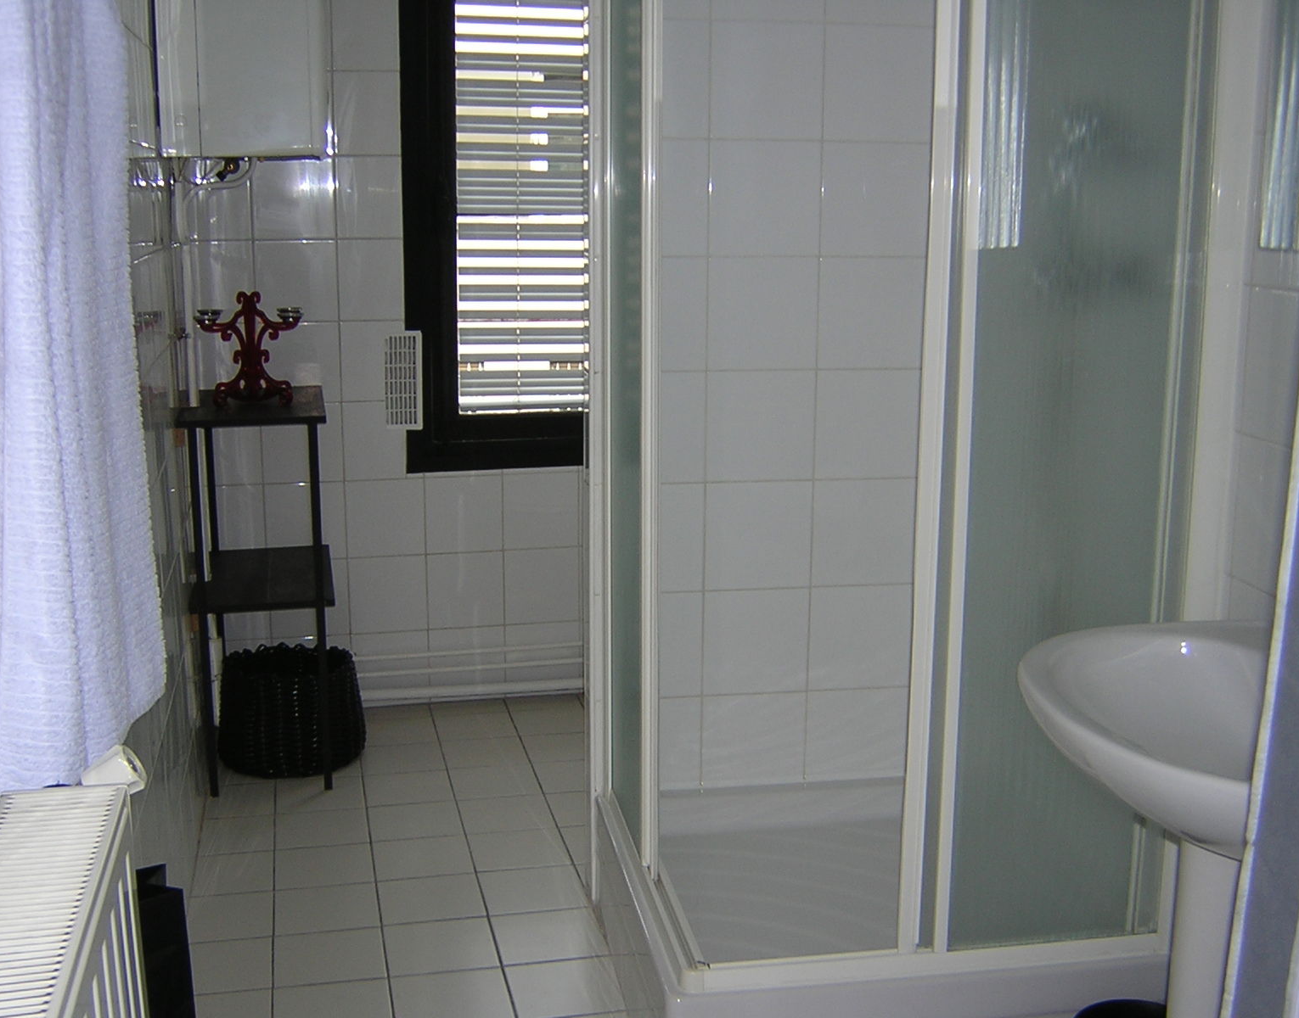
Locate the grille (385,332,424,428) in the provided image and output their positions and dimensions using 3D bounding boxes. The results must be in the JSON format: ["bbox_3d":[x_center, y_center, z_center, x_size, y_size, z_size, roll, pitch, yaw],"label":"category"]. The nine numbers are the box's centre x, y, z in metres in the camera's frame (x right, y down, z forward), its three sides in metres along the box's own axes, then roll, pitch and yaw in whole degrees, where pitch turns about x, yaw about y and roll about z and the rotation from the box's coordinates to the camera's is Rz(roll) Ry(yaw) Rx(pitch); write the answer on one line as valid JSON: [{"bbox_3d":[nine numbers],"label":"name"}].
[{"bbox_3d":[-0.618,-0.322,3.533,0.105,0.245,0.015,-3,12,-14],"label":"grille"}]

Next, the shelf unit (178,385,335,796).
[{"bbox_3d":[-0.887,0.168,3.270,0.310,0.840,0.520,-2,12,-13],"label":"shelf unit"}]

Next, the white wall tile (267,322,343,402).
[{"bbox_3d":[-0.855,-0.358,3.454,0.200,0.200,0.010,-2,12,-13],"label":"white wall tile"}]

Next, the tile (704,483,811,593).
[{"bbox_3d":[0.200,0.048,2.581,0.200,0.200,0.010,-2,10,-13],"label":"tile"}]

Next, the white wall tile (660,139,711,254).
[{"bbox_3d":[0.003,-0.536,2.424,0.200,0.200,0.010,-1,12,-9],"label":"white wall tile"}]

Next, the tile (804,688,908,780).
[{"bbox_3d":[0.394,0.425,2.687,0.200,0.180,0.010,-1,12,-9],"label":"tile"}]

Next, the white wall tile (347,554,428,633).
[{"bbox_3d":[-0.668,0.219,3.619,0.200,0.200,0.010,-2,12,-13],"label":"white wall tile"}]

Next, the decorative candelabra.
[{"bbox_3d":[-0.891,-0.362,3.169,0.235,0.247,0.220,-2,12,-13],"label":"decorative candelabra"}]

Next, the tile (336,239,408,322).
[{"bbox_3d":[-0.674,-0.560,3.457,0.172,0.200,0.010,-2,12,-13],"label":"tile"}]

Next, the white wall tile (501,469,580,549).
[{"bbox_3d":[-0.280,0.007,3.672,0.200,0.200,0.010,-2,12,-13],"label":"white wall tile"}]

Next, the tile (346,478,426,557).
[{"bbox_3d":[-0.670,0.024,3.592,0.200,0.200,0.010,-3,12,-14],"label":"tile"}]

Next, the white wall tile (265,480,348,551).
[{"bbox_3d":[-0.858,0.032,3.533,0.200,0.200,0.010,-2,12,-13],"label":"white wall tile"}]

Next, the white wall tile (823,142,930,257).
[{"bbox_3d":[0.393,-0.543,2.486,0.200,0.200,0.010,-2,12,-13],"label":"white wall tile"}]

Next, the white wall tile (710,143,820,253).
[{"bbox_3d":[0.203,-0.543,2.477,0.200,0.200,0.010,-2,10,-13],"label":"white wall tile"}]

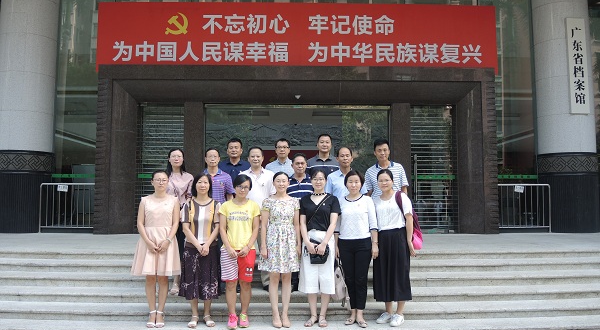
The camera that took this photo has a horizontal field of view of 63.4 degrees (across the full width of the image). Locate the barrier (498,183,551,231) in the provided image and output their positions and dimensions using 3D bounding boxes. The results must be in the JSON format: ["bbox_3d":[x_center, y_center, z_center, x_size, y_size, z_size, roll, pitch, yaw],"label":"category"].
[{"bbox_3d":[4.691,0.901,10.141,1.120,1.040,0.080,0,-5,-1],"label":"barrier"}]

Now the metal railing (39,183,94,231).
[{"bbox_3d":[-4.727,0.886,9.880,1.120,1.040,0.080,0,-5,-1],"label":"metal railing"}]

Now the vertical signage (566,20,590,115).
[{"bbox_3d":[5.946,-2.113,10.379,0.375,2.080,0.060,0,-5,-1],"label":"vertical signage"}]

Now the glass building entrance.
[{"bbox_3d":[-0.074,0.053,10.230,6.750,2.750,0.350,0,-5,-1],"label":"glass building entrance"}]

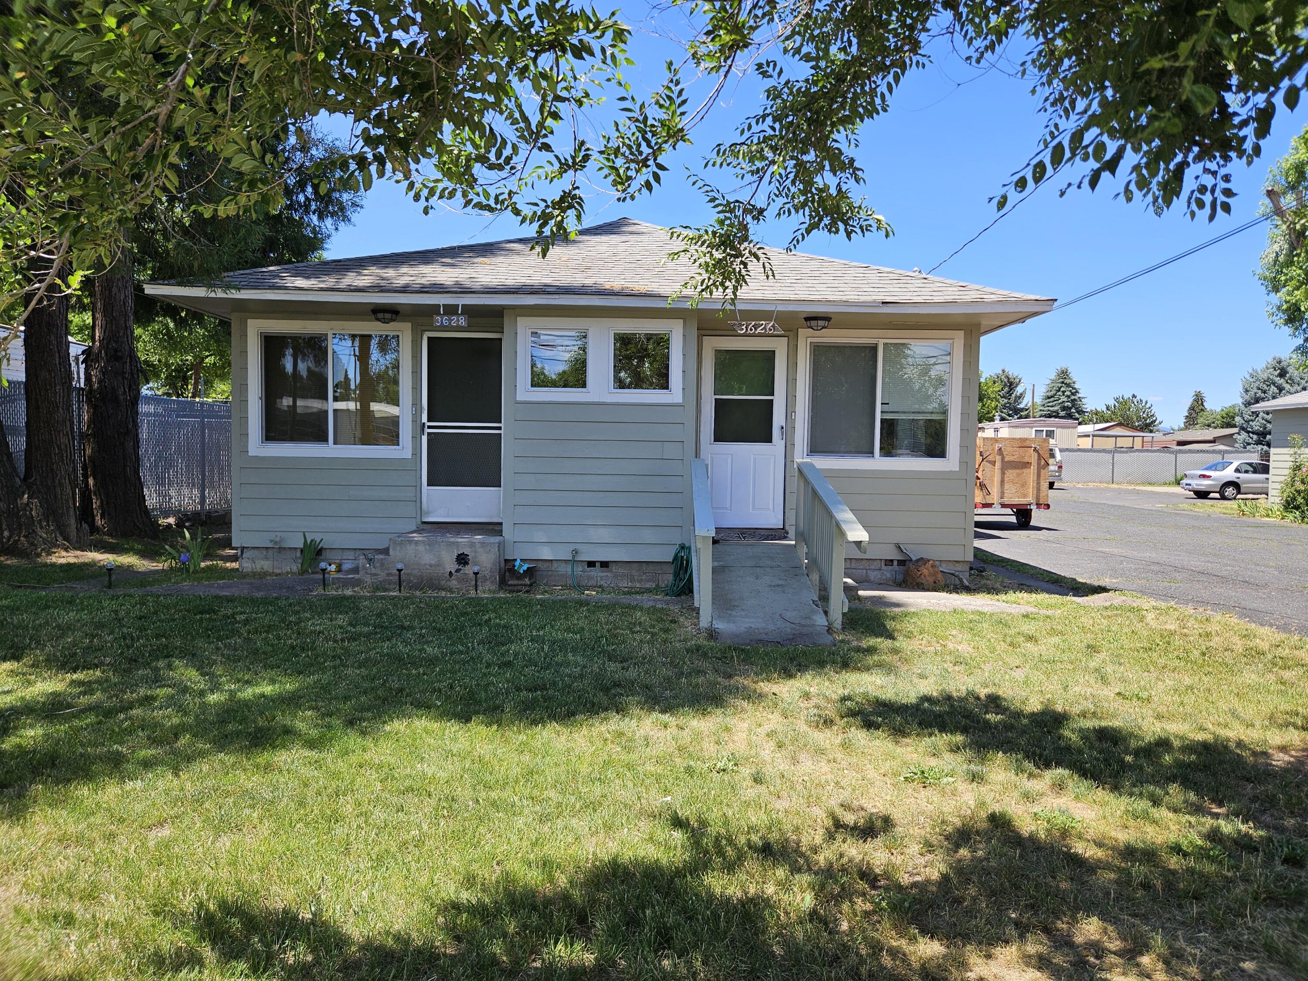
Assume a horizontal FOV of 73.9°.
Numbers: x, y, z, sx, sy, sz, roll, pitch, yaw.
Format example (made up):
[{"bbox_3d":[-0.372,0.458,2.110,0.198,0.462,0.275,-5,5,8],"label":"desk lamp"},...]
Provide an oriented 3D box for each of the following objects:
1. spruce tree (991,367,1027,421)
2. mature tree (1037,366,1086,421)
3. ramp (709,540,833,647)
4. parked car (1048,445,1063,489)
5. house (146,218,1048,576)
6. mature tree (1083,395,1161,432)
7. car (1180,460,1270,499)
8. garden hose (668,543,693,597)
[{"bbox_3d":[32.310,-6.403,80.000,5.000,9.400,5.000,1,3,1],"label":"spruce tree"},{"bbox_3d":[35.273,-6.018,75.000,5.000,9.200,5.000,1,3,1],"label":"mature tree"},{"bbox_3d":[0.920,0.813,7.278,0.920,0.520,2.070,1,3,1],"label":"ramp"},{"bbox_3d":[16.598,-1.057,39.596,1.900,1.860,4.800,1,3,2],"label":"parked car"},{"bbox_3d":[-0.482,-1.653,13.546,8.900,4.820,10.300,1,3,1],"label":"house"},{"bbox_3d":[41.958,-5.133,78.000,7.200,7.400,7.000,1,3,1],"label":"mature tree"},{"bbox_3d":[22.073,-0.377,32.095,4.580,1.390,1.720,1,3,-1],"label":"car"},{"bbox_3d":[0.281,0.784,8.550,0.290,0.530,0.220,1,3,1],"label":"garden hose"}]

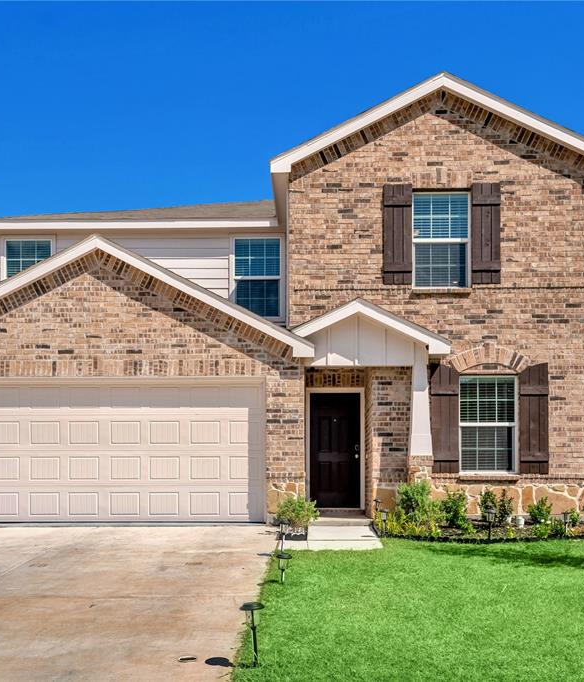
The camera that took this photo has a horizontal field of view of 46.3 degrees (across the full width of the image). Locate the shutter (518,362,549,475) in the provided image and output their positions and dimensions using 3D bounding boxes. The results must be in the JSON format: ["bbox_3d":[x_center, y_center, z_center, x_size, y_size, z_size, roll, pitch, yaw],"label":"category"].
[{"bbox_3d":[3.767,1.208,10.625,0.450,1.732,0.050,0,-1,1],"label":"shutter"}]

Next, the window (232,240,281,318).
[{"bbox_3d":[-0.650,-1.173,12.750,0.910,1.500,0.100,0,-1,2],"label":"window"}]

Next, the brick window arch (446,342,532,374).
[{"bbox_3d":[3.070,0.267,10.640,1.302,0.488,0.120,0,-1,1],"label":"brick window arch"}]

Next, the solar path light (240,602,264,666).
[{"bbox_3d":[-0.245,1.841,4.280,0.150,0.400,0.150,0,-1,2],"label":"solar path light"}]

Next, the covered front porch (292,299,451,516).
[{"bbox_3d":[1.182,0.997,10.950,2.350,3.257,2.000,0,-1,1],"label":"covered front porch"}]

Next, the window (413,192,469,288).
[{"bbox_3d":[2.335,-1.566,10.710,0.906,1.507,0.100,0,-1,1],"label":"window"}]

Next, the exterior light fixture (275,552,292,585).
[{"bbox_3d":[-0.068,2.136,6.400,0.151,0.295,0.150,0,-1,1],"label":"exterior light fixture"}]

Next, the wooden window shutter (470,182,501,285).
[{"bbox_3d":[2.900,-1.607,10.200,0.420,1.520,0.050,0,-1,2],"label":"wooden window shutter"}]

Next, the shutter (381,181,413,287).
[{"bbox_3d":[1.647,-1.650,10.625,0.450,1.561,0.050,0,-1,1],"label":"shutter"}]

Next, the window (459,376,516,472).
[{"bbox_3d":[2.975,1.272,10.330,0.910,1.500,0.100,0,-1,2],"label":"window"}]

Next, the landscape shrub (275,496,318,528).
[{"bbox_3d":[0.077,2.407,9.550,0.580,0.480,0.550,0,-1,2],"label":"landscape shrub"}]

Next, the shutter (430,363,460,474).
[{"bbox_3d":[2.294,1.158,10.200,0.420,1.660,0.050,0,-1,2],"label":"shutter"}]

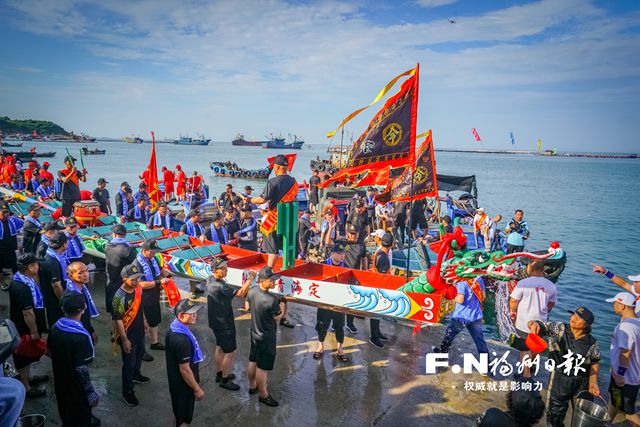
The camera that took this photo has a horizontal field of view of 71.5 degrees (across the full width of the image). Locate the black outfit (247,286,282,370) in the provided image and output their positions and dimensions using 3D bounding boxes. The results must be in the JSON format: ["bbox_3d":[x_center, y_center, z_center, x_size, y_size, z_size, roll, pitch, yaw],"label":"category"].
[{"bbox_3d":[-0.689,1.389,5.450,0.340,0.940,0.470,-3,10,-25],"label":"black outfit"}]

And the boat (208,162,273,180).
[{"bbox_3d":[-9.637,-5.061,53.000,7.300,1.950,2.500,6,10,27],"label":"boat"}]

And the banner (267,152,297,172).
[{"bbox_3d":[-0.615,-0.815,7.100,0.470,0.320,0.100,2,9,0],"label":"banner"}]

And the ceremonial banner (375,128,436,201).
[{"bbox_3d":[1.732,-0.930,8.800,1.250,1.430,0.250,2,9,0],"label":"ceremonial banner"}]

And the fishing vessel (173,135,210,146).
[{"bbox_3d":[-128.904,-73.855,450.000,36.000,11.017,6.500,1,9,0],"label":"fishing vessel"}]

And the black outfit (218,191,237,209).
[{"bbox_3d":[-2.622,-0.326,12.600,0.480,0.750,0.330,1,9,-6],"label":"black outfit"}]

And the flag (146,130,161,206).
[{"bbox_3d":[-5.057,-1.336,13.500,0.420,2.400,0.350,2,9,0],"label":"flag"}]

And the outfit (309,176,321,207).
[{"bbox_3d":[-0.222,-0.930,17.900,0.500,1.200,0.300,3,9,12],"label":"outfit"}]

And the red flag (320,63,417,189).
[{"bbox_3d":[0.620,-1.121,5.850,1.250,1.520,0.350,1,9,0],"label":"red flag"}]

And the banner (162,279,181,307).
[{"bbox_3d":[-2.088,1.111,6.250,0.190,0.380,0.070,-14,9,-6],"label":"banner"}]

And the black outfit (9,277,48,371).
[{"bbox_3d":[-3.390,1.265,5.200,0.370,0.960,0.460,-2,9,-24],"label":"black outfit"}]

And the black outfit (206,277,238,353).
[{"bbox_3d":[-1.266,1.311,5.770,0.330,1.030,0.450,-1,9,-15],"label":"black outfit"}]

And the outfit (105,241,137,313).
[{"bbox_3d":[-3.066,0.960,6.850,0.500,1.060,0.320,4,9,14],"label":"outfit"}]

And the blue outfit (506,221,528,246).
[{"bbox_3d":[4.799,0.486,10.800,0.530,0.640,0.360,5,9,19],"label":"blue outfit"}]

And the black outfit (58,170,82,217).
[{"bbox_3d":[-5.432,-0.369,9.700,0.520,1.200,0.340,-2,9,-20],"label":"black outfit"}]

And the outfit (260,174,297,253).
[{"bbox_3d":[-0.619,0.003,6.550,0.500,1.140,0.320,-1,9,-18],"label":"outfit"}]

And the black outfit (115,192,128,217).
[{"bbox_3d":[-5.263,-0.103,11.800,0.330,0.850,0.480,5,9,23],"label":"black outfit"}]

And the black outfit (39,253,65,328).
[{"bbox_3d":[-3.926,1.111,6.500,0.330,1.080,0.460,-4,10,-30],"label":"black outfit"}]

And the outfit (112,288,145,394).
[{"bbox_3d":[-2.421,1.614,5.650,0.360,1.380,0.460,8,11,34],"label":"outfit"}]

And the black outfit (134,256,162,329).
[{"bbox_3d":[-2.474,1.128,6.430,0.320,1.000,0.450,7,10,30],"label":"black outfit"}]

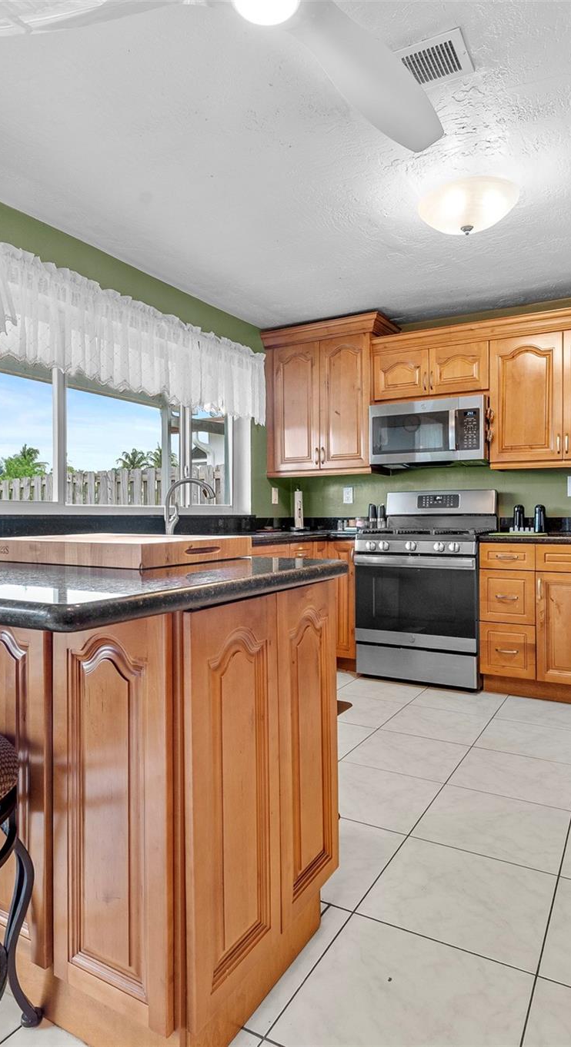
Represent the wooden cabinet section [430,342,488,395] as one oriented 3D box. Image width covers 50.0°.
[{"bbox_3d":[1.183,-0.990,4.045,0.377,0.299,0.320,0,0,30],"label":"wooden cabinet section"}]

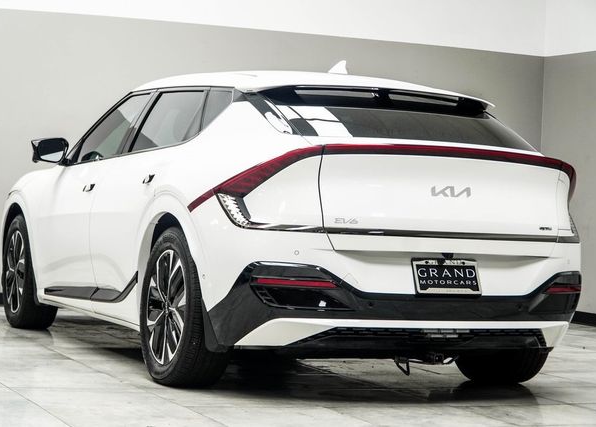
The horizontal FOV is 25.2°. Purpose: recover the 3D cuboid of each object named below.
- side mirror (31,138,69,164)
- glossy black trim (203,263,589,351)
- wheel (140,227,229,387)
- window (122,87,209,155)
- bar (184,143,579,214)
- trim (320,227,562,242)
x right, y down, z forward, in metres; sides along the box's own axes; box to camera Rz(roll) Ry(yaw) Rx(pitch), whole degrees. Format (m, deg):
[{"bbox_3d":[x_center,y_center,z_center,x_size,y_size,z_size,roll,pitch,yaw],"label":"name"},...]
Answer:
[{"bbox_3d":[-1.463,-0.363,7.891,0.220,0.155,0.170,2,0,-25],"label":"side mirror"},{"bbox_3d":[0.536,0.421,5.836,1.850,0.395,0.500,2,0,-25],"label":"glossy black trim"},{"bbox_3d":[-0.502,0.425,6.106,0.245,0.735,0.735,2,0,-25],"label":"wheel"},{"bbox_3d":[-0.626,-0.475,6.671,0.080,0.411,1.050,33,-13,-23],"label":"window"},{"bbox_3d":[0.514,-0.130,5.931,1.850,0.325,0.695,2,0,-25],"label":"bar"},{"bbox_3d":[0.641,0.090,5.651,1.175,0.037,0.075,2,0,-25],"label":"trim"}]

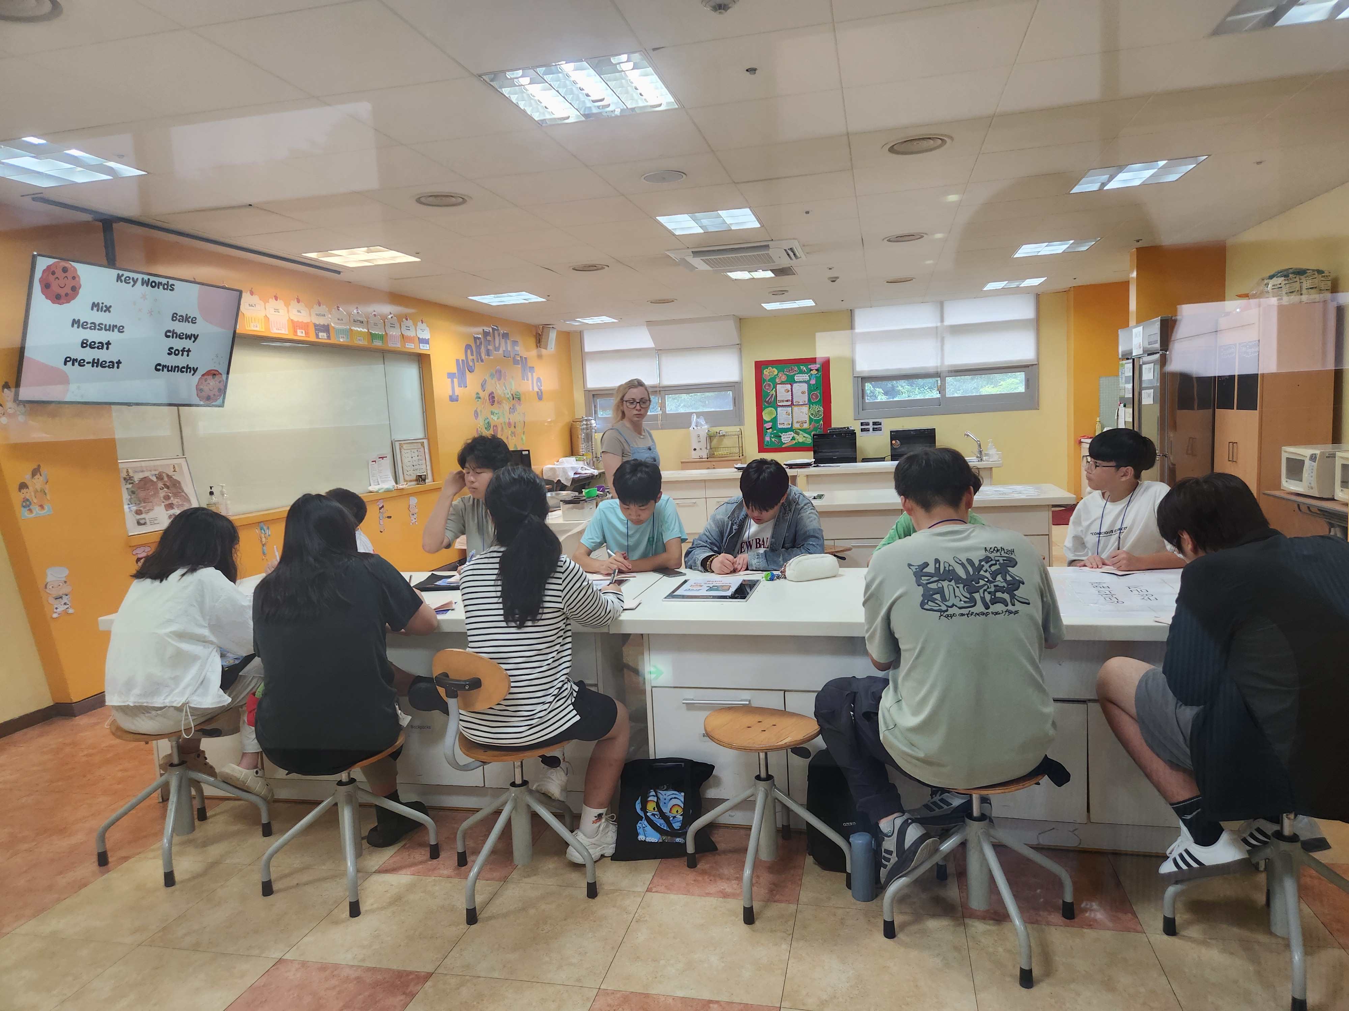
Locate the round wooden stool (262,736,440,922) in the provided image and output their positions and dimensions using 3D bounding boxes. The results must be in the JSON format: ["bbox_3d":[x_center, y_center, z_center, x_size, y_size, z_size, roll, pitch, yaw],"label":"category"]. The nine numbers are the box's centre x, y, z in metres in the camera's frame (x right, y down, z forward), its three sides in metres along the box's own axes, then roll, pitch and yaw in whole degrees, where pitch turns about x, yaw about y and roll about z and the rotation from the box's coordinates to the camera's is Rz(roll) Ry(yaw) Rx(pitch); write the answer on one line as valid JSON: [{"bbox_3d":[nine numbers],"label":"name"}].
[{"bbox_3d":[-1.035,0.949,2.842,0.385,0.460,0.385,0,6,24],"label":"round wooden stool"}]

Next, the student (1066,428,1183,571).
[{"bbox_3d":[1.697,0.354,3.324,0.520,1.260,0.640,1,7,33],"label":"student"}]

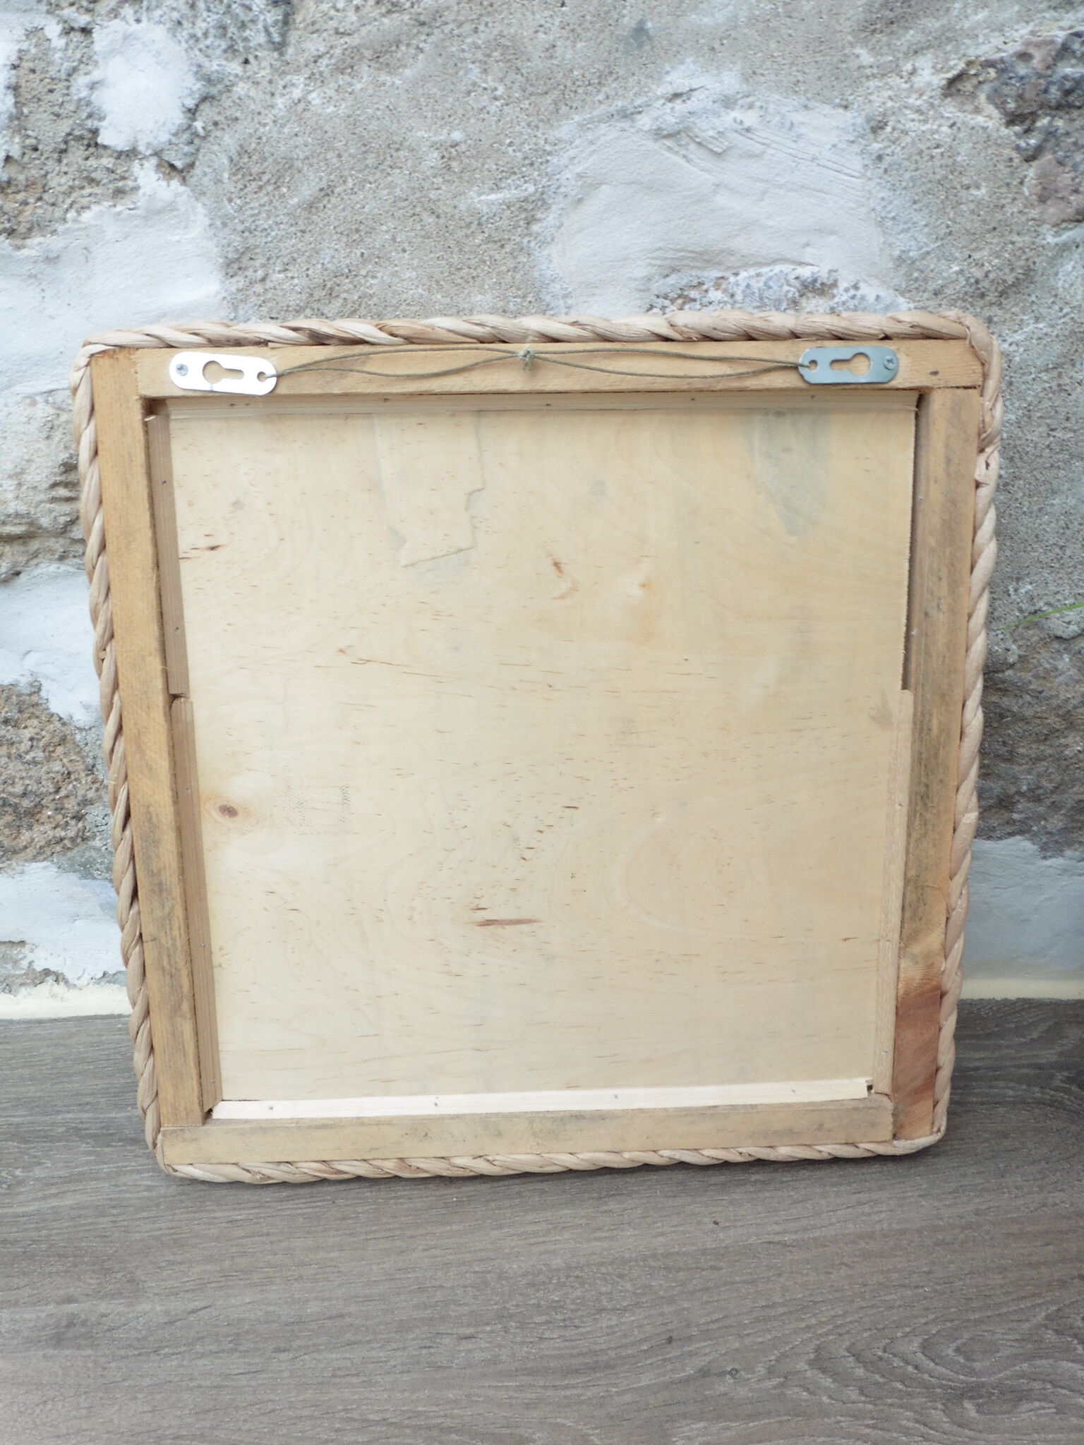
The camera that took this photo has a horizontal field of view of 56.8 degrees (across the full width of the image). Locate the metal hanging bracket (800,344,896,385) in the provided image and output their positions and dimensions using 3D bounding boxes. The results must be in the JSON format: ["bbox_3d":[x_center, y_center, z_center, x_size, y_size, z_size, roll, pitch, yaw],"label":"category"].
[{"bbox_3d":[0.171,-0.199,0.557,0.058,0.020,0.002,-2,10,-2],"label":"metal hanging bracket"}]

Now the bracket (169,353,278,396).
[{"bbox_3d":[-0.174,-0.190,0.547,0.058,0.020,0.002,4,10,-3],"label":"bracket"}]

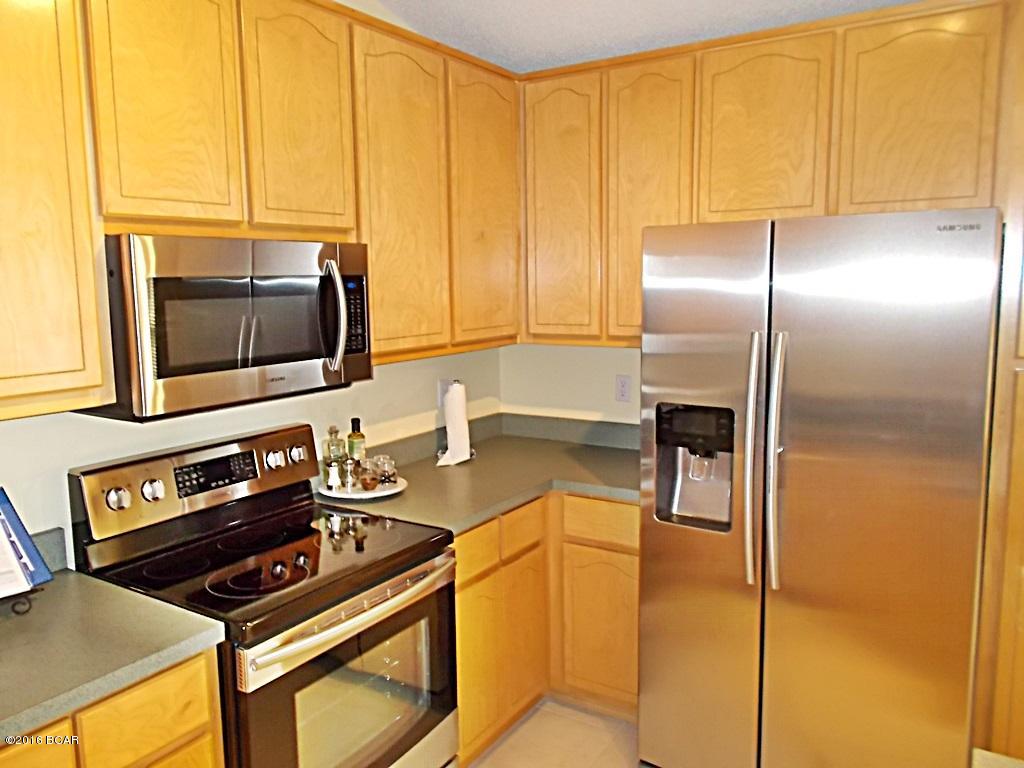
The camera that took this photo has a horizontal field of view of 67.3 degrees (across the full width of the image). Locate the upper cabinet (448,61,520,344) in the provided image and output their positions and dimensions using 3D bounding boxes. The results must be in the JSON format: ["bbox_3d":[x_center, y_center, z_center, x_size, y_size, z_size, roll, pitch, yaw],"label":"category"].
[{"bbox_3d":[-0.233,-0.678,3.042,0.317,1.025,0.469,4,9,32],"label":"upper cabinet"}]

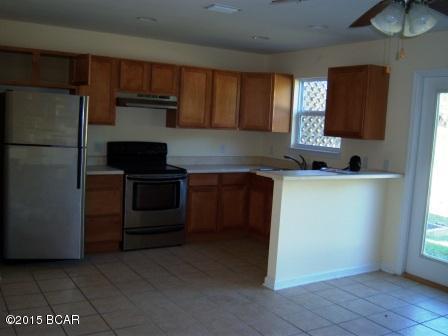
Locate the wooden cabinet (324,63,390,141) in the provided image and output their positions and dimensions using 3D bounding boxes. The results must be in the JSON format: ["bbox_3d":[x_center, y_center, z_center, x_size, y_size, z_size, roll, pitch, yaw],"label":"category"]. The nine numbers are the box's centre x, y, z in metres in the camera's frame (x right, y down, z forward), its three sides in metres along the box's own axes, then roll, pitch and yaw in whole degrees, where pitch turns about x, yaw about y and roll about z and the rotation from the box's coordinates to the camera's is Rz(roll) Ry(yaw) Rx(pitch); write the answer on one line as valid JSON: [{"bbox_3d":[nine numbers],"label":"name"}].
[{"bbox_3d":[1.407,-0.702,5.024,0.330,0.754,0.560,-1,7,-31],"label":"wooden cabinet"}]

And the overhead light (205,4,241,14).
[{"bbox_3d":[-0.007,-1.333,3.929,0.300,0.050,0.180,-1,7,-31],"label":"overhead light"}]

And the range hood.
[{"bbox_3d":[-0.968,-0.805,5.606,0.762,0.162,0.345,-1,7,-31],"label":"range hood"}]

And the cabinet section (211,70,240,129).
[{"bbox_3d":[-0.051,-0.890,6.181,0.459,0.759,0.328,-1,7,-31],"label":"cabinet section"}]

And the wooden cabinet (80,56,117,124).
[{"bbox_3d":[-1.484,-0.877,5.292,0.445,0.754,0.325,-1,7,-31],"label":"wooden cabinet"}]

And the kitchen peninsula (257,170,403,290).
[{"bbox_3d":[1.006,0.559,4.642,1.480,1.045,0.380,-1,7,-31],"label":"kitchen peninsula"}]

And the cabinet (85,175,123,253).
[{"bbox_3d":[-1.479,0.448,5.303,0.445,0.875,0.620,-1,7,-31],"label":"cabinet"}]

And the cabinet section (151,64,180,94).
[{"bbox_3d":[-0.794,-1.075,5.705,0.381,0.357,0.328,-1,7,-31],"label":"cabinet section"}]

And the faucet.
[{"bbox_3d":[0.900,-0.054,5.803,0.260,0.210,0.100,-1,7,-31],"label":"faucet"}]

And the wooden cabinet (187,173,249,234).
[{"bbox_3d":[-0.252,0.402,6.046,0.885,0.815,0.620,-1,7,-31],"label":"wooden cabinet"}]

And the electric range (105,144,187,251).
[{"bbox_3d":[-0.927,0.300,5.566,0.765,1.170,0.670,-1,7,-31],"label":"electric range"}]

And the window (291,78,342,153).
[{"bbox_3d":[1.157,-0.664,5.790,0.100,0.910,0.915,-1,7,-31],"label":"window"}]

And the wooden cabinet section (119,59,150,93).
[{"bbox_3d":[-1.121,-1.069,5.508,0.381,0.357,0.328,-1,7,-31],"label":"wooden cabinet section"}]

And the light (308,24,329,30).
[{"bbox_3d":[0.916,-1.349,4.479,0.180,0.040,0.180,3,6,0],"label":"light"}]

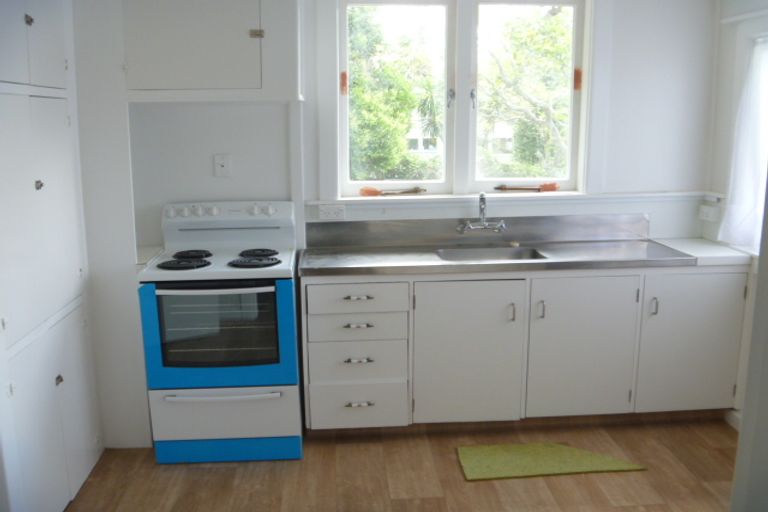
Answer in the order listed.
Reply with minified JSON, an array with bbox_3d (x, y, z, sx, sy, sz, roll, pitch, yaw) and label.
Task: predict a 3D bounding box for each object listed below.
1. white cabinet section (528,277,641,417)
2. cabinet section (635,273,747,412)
[{"bbox_3d":[0.920,0.385,3.742,0.527,0.682,0.489,-2,12,-4],"label":"white cabinet section"},{"bbox_3d":[1.363,0.347,3.582,0.465,0.644,0.470,-1,11,-4],"label":"cabinet section"}]

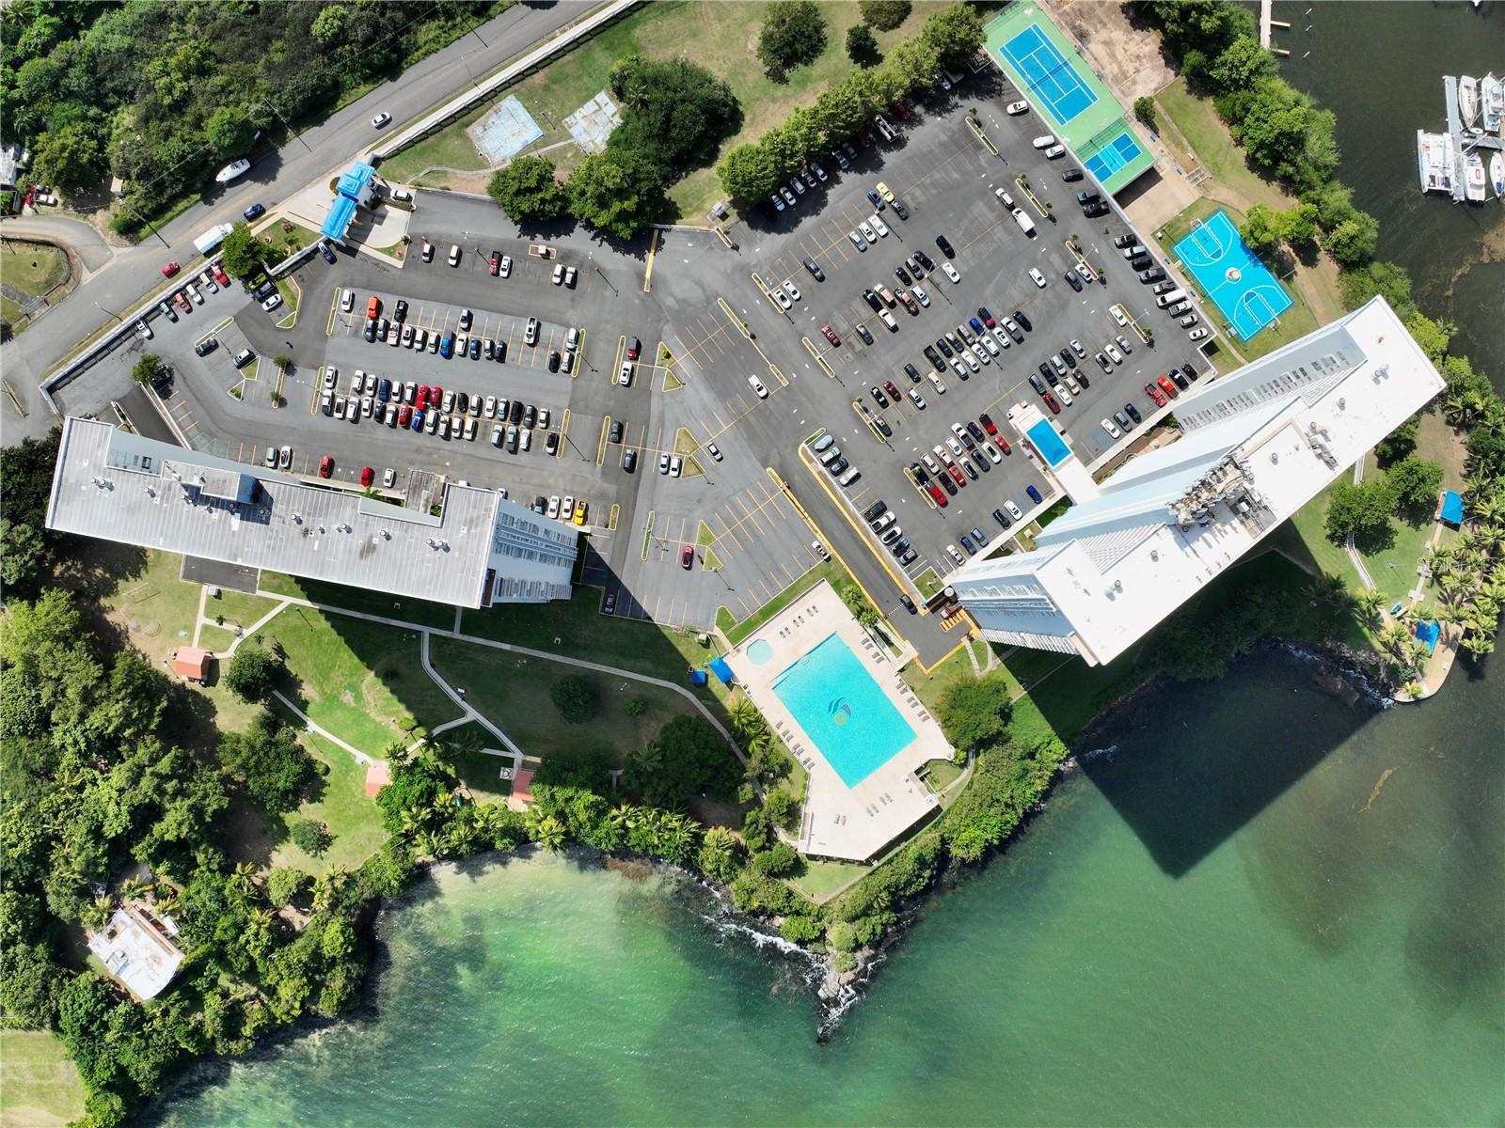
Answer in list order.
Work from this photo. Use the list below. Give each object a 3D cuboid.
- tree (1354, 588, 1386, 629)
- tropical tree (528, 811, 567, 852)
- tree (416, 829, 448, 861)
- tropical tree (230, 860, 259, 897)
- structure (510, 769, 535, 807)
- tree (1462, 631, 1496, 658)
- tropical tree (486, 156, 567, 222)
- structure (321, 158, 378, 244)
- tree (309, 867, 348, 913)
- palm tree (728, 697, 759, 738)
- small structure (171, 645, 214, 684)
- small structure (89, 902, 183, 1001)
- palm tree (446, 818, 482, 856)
[{"bbox_3d":[141.364,9.344,240.260,6.600,7.500,7.400,1,88,1],"label":"tree"},{"bbox_3d":[-48.117,63.123,247.348,8.800,8.500,8.800,0,88,0],"label":"tropical tree"},{"bbox_3d":[-75.476,66.177,247.752,7.200,7.800,7.200,0,88,0],"label":"tree"},{"bbox_3d":[-116.203,72.131,239.714,6.900,8.000,8.100,-1,88,1],"label":"tropical tree"},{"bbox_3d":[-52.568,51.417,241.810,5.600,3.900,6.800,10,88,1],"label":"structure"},{"bbox_3d":[169.909,18.961,247.013,7.400,8.800,6.800,0,88,0],"label":"tree"},{"bbox_3d":[-52.642,-87.015,241.808,17.200,9.500,14.800,-1,88,1],"label":"tropical tree"},{"bbox_3d":[-93.752,-84.240,243.575,5.500,6.800,18.200,26,88,2],"label":"structure"},{"bbox_3d":[-98.264,75.959,245.173,8.000,8.500,9.500,0,88,0],"label":"tree"},{"bbox_3d":[-2.253,35.088,238.789,7.200,8.000,8.200,0,88,1],"label":"palm tree"},{"bbox_3d":[-132.200,23.807,246.051,6.800,4.100,6.700,9,88,1],"label":"small structure"},{"bbox_3d":[-145.128,91.158,245.540,17.000,5.200,12.800,45,89,2],"label":"small structure"},{"bbox_3d":[-67.556,64.345,247.672,8.000,8.000,8.000,0,88,0],"label":"palm tree"}]

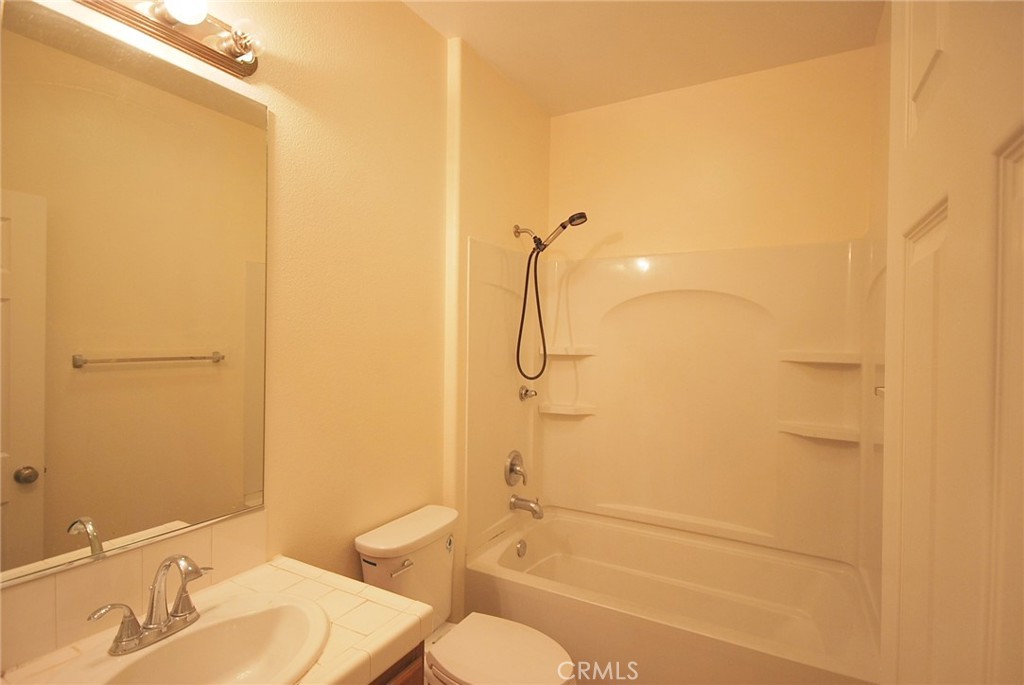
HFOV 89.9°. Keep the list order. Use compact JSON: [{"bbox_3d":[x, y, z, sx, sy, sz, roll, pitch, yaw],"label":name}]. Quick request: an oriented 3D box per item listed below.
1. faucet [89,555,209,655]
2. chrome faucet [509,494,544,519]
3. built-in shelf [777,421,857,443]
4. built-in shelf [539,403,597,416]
[{"bbox_3d":[-0.688,0.522,1.042,0.178,0.185,0.238,1,0,30],"label":"faucet"},{"bbox_3d":[0.081,0.806,2.510,0.160,0.098,0.066,1,0,30],"label":"chrome faucet"},{"bbox_3d":[1.307,0.381,2.192,0.292,0.049,0.088,1,0,30],"label":"built-in shelf"},{"bbox_3d":[0.302,0.357,2.761,0.292,0.051,0.090,1,0,30],"label":"built-in shelf"}]

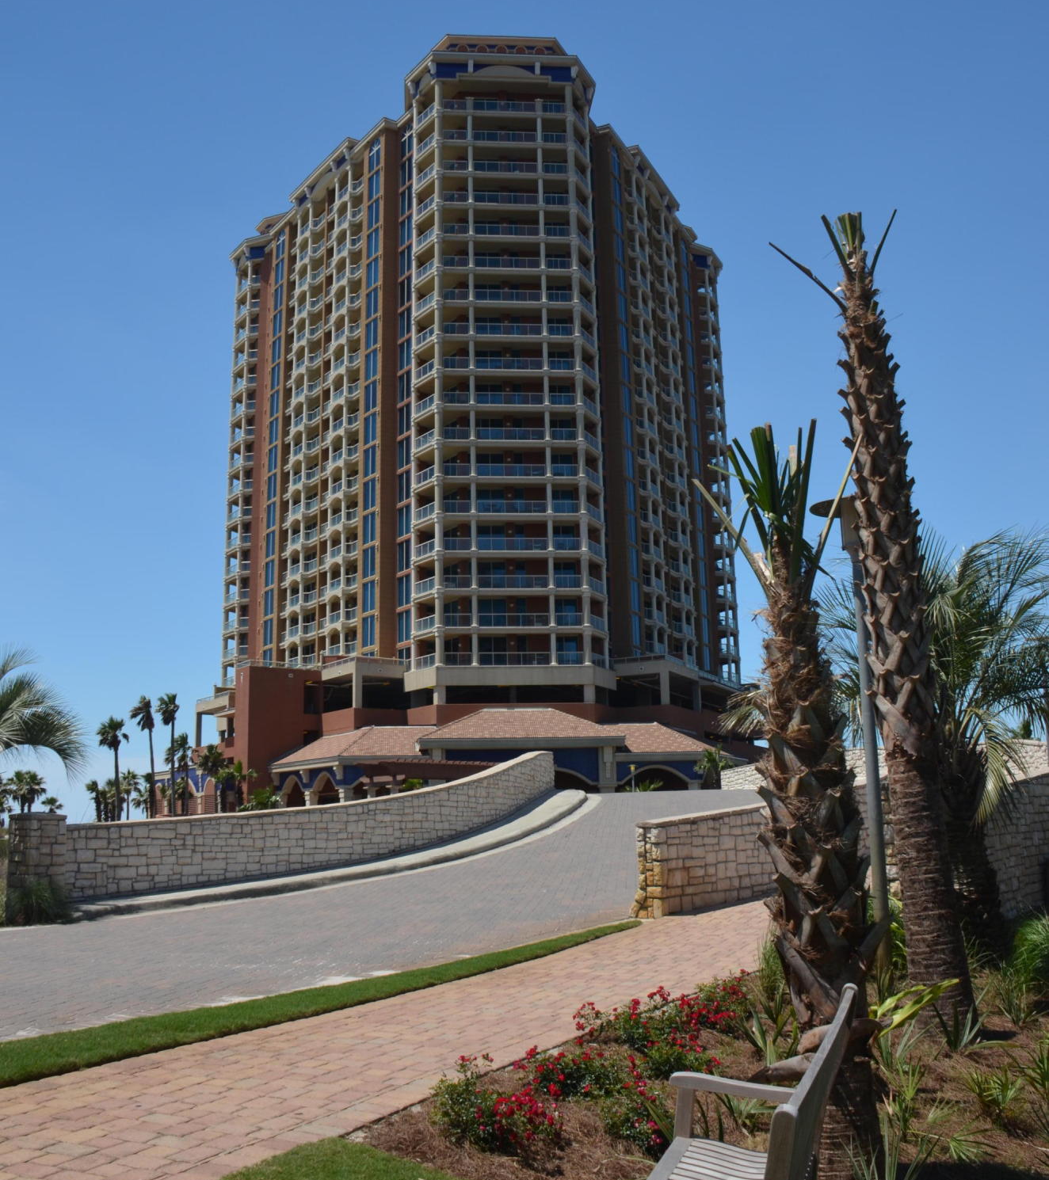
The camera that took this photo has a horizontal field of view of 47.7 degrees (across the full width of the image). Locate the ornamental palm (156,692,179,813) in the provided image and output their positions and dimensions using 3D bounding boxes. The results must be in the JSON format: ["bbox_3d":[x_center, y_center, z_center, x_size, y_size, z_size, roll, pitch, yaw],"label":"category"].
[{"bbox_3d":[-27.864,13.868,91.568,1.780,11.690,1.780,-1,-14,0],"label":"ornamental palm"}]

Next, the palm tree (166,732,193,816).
[{"bbox_3d":[-27.574,15.879,94.149,2.250,9.070,2.250,-1,-14,0],"label":"palm tree"}]

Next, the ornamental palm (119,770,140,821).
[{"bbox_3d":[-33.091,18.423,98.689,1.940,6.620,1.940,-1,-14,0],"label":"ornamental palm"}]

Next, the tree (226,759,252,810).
[{"bbox_3d":[-20.347,14.803,84.063,1.920,5.450,1.920,-1,-14,0],"label":"tree"}]

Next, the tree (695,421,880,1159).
[{"bbox_3d":[1.203,0.856,5.090,0.790,3.360,0.850,-1,-14,0],"label":"tree"}]

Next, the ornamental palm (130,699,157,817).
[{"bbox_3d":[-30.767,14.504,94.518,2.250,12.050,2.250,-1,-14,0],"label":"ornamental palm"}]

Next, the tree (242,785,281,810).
[{"bbox_3d":[-17.531,14.731,78.905,2.750,3.320,2.750,-1,-14,0],"label":"tree"}]

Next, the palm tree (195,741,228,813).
[{"bbox_3d":[-23.624,15.324,89.108,2.520,7.480,2.520,-1,-14,0],"label":"palm tree"}]

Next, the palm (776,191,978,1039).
[{"bbox_3d":[2.646,0.001,9.069,1.030,6.430,1.050,-1,-14,0],"label":"palm"}]

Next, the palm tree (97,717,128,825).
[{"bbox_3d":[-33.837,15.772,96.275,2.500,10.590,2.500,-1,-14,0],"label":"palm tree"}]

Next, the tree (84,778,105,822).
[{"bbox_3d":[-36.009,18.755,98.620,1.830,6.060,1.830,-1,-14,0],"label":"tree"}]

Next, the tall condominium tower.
[{"bbox_3d":[-4.525,-6.319,127.489,55.130,74.650,64.060,0,-14,-6],"label":"tall condominium tower"}]

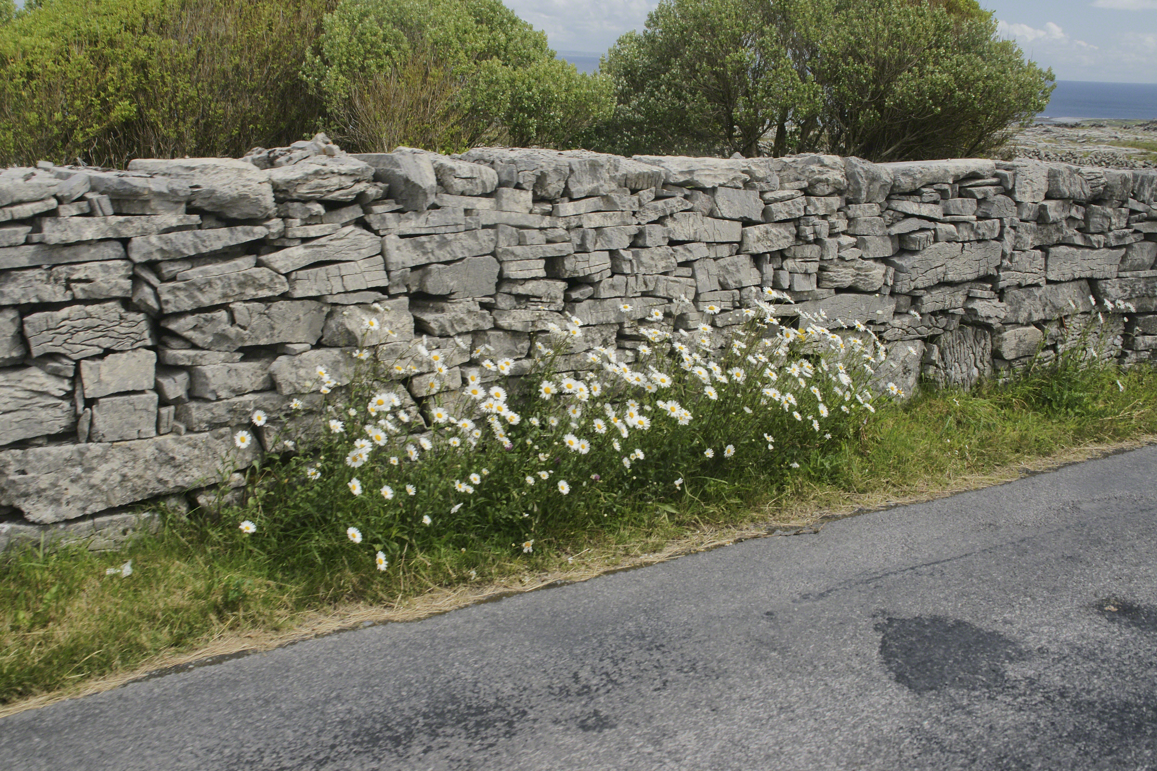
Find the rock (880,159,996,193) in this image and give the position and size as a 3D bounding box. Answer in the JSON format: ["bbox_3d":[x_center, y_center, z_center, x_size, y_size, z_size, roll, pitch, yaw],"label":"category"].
[{"bbox_3d":[1.591,-0.984,5.868,0.800,0.125,0.300,-11,20,-37],"label":"rock"}]

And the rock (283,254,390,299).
[{"bbox_3d":[-0.823,-0.371,4.002,0.340,0.105,0.250,-13,21,-37],"label":"rock"}]

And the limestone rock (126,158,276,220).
[{"bbox_3d":[-1.319,-0.683,4.337,0.430,0.165,0.420,-8,18,-35],"label":"limestone rock"}]

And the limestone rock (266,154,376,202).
[{"bbox_3d":[-0.930,-0.719,4.299,0.369,0.138,0.320,-7,18,-34],"label":"limestone rock"}]

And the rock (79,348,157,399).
[{"bbox_3d":[-1.557,-0.064,4.174,0.240,0.142,0.200,-8,18,-35],"label":"rock"}]

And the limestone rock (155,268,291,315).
[{"bbox_3d":[-1.223,-0.343,4.178,0.424,0.105,0.280,-14,21,-32],"label":"limestone rock"}]

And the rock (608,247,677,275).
[{"bbox_3d":[0.234,-0.527,5.121,0.268,0.100,0.220,-10,19,-33],"label":"rock"}]

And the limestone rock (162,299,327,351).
[{"bbox_3d":[-1.214,-0.236,4.436,0.570,0.167,0.280,-8,18,-35],"label":"limestone rock"}]

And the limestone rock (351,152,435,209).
[{"bbox_3d":[-0.629,-0.681,4.144,0.150,0.165,0.360,-9,19,-38],"label":"limestone rock"}]

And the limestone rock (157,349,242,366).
[{"bbox_3d":[-1.170,-0.103,3.759,0.250,0.050,0.200,-7,17,-38],"label":"limestone rock"}]

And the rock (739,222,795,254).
[{"bbox_3d":[0.762,-0.652,5.458,0.313,0.111,0.220,-13,21,-32],"label":"rock"}]

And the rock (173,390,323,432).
[{"bbox_3d":[-1.230,0.057,4.490,0.532,0.117,0.270,-8,18,-35],"label":"rock"}]

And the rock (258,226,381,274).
[{"bbox_3d":[-0.939,-0.487,4.337,0.439,0.118,0.280,-17,23,-31],"label":"rock"}]

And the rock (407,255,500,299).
[{"bbox_3d":[-0.512,-0.417,4.655,0.366,0.149,0.270,-9,18,-33],"label":"rock"}]

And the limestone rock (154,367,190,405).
[{"bbox_3d":[-1.344,-0.010,4.115,0.090,0.098,0.160,-7,18,-34],"label":"limestone rock"}]

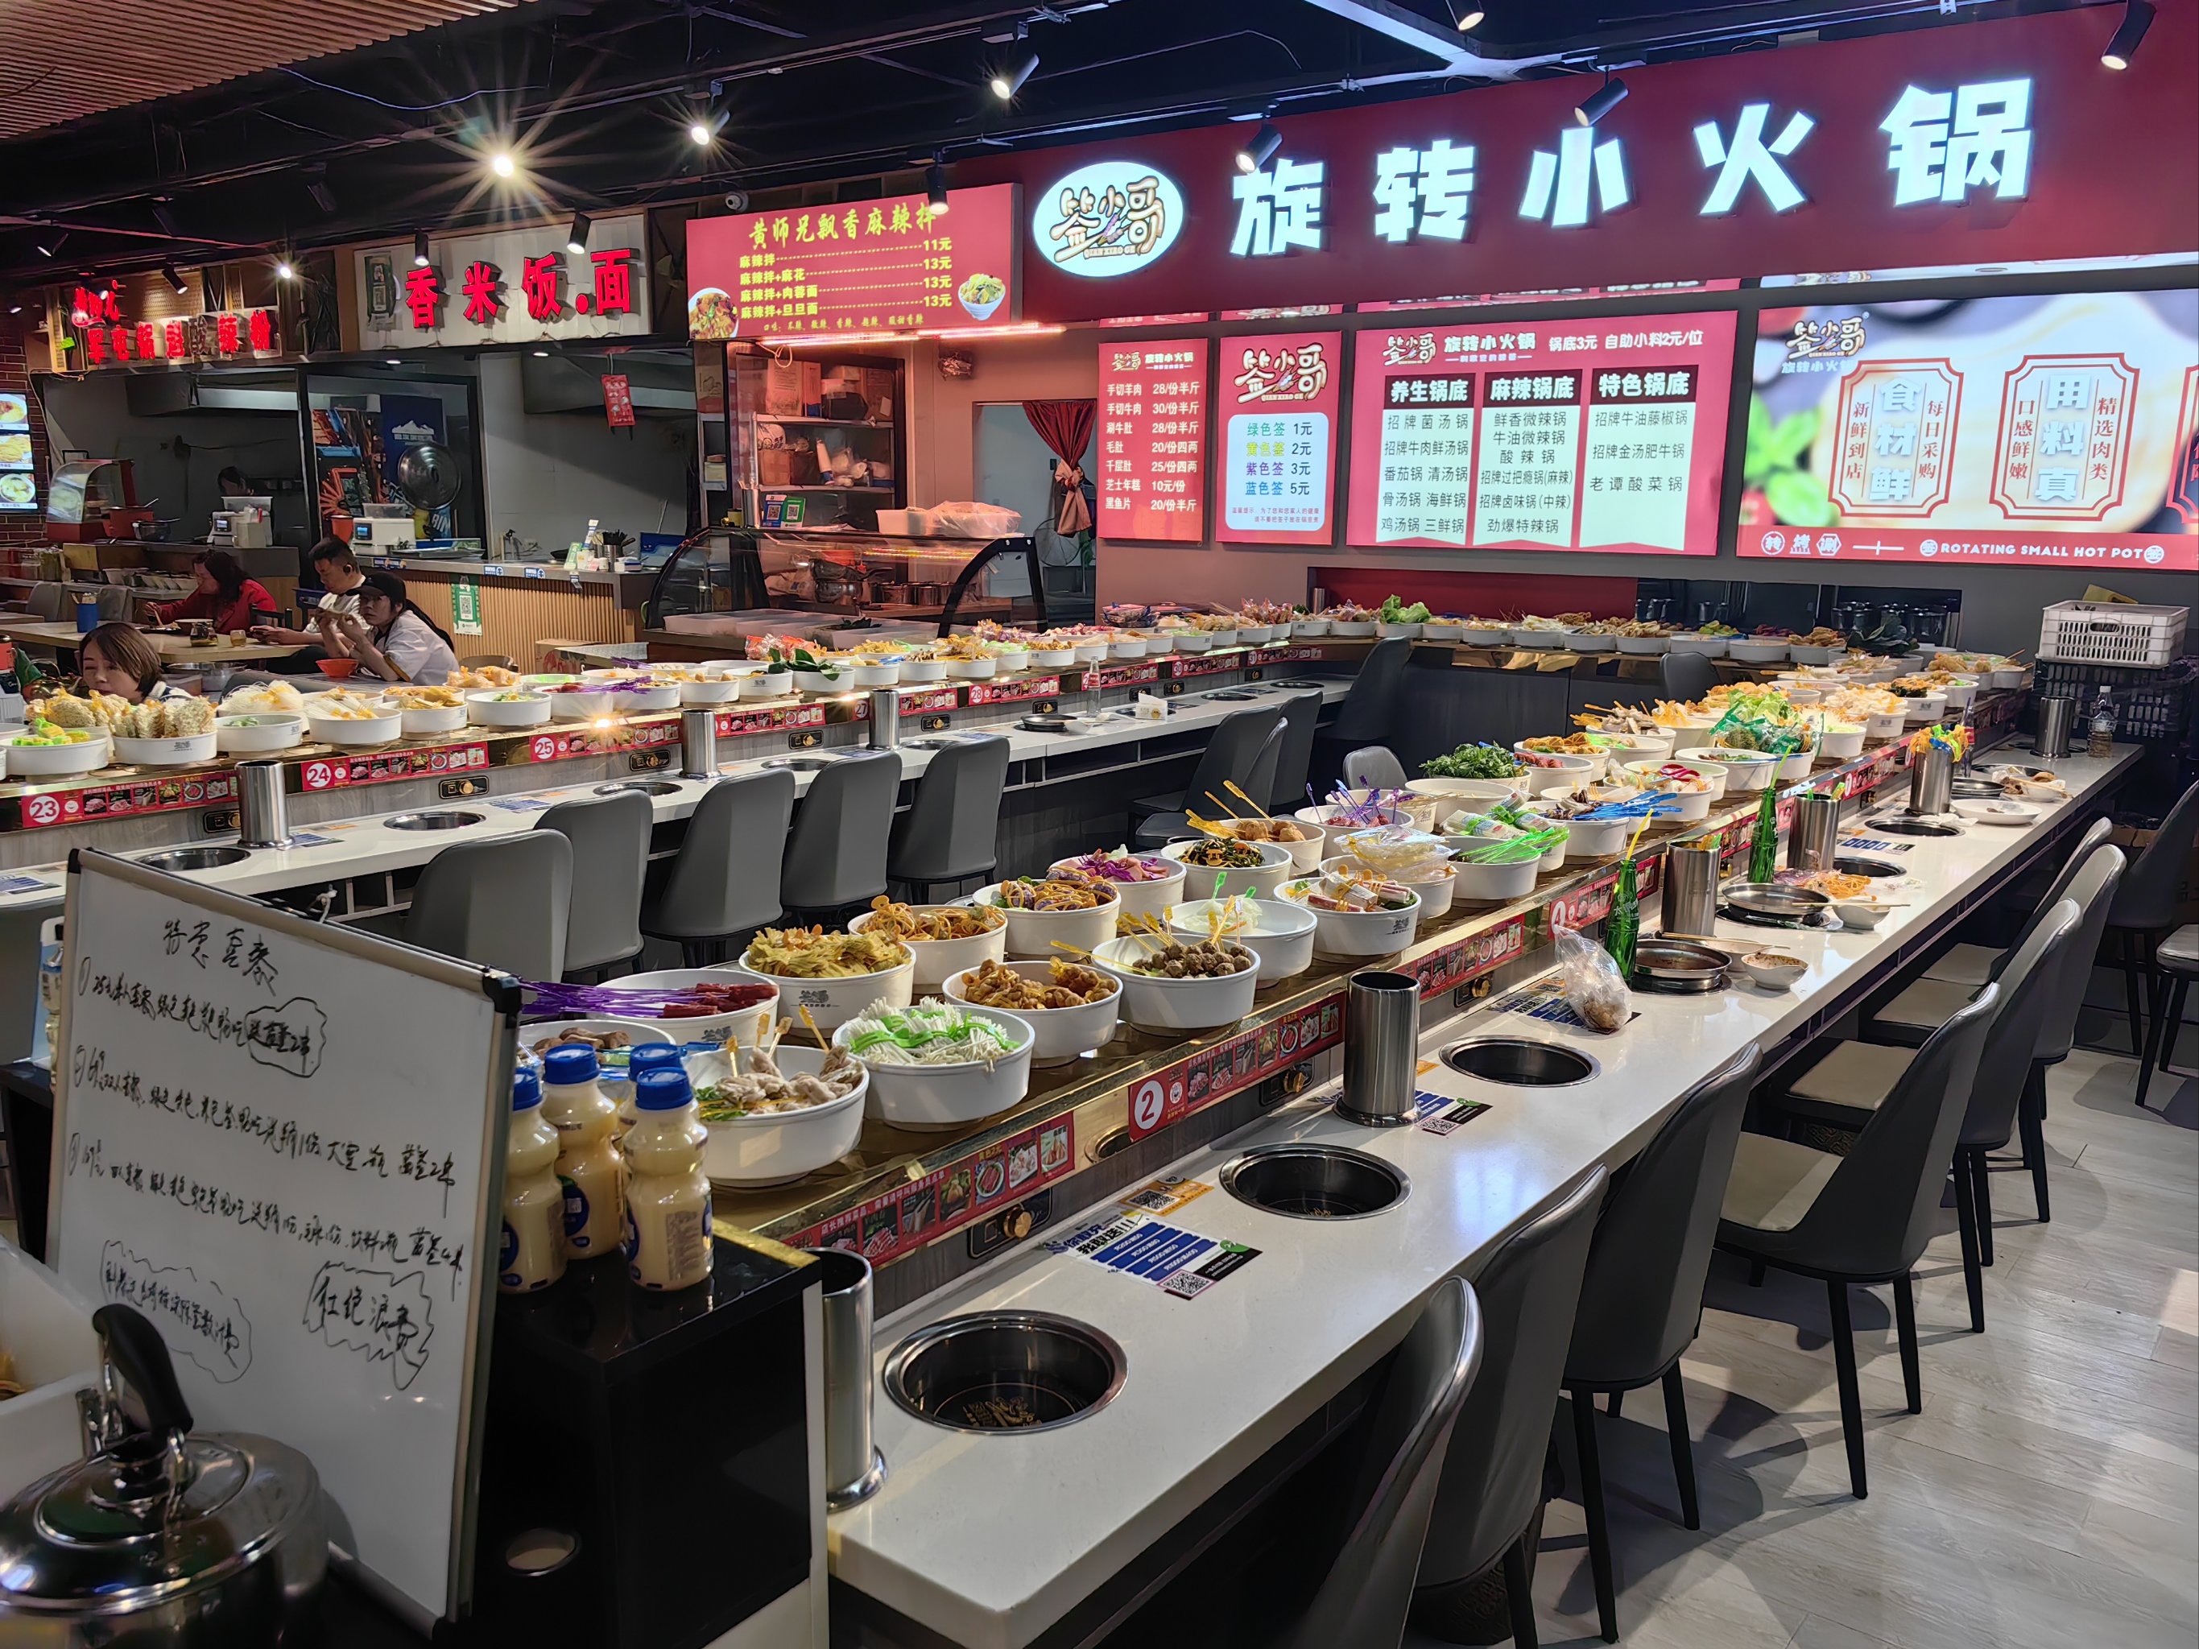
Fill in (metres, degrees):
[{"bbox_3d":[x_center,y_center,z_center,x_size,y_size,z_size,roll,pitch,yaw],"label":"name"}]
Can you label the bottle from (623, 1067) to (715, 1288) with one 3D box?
[{"bbox_3d":[-0.342,0.281,1.371,0.069,0.167,0.069,2,11,4],"label":"bottle"}]

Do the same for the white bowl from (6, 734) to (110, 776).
[{"bbox_3d":[-2.529,-0.167,4.172,0.230,0.075,0.230,1,11,0],"label":"white bowl"}]

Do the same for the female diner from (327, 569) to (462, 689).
[{"bbox_3d":[-3.058,-0.488,7.466,0.770,1.190,0.500,-9,15,-41],"label":"female diner"}]

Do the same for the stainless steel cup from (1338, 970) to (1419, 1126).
[{"bbox_3d":[0.392,0.311,2.391,0.116,0.189,0.116,1,11,0],"label":"stainless steel cup"}]

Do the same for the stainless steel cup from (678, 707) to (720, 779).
[{"bbox_3d":[-1.210,-0.247,5.205,0.114,0.187,0.114,1,11,0],"label":"stainless steel cup"}]

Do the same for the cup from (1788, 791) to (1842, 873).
[{"bbox_3d":[1.634,0.034,3.914,0.114,0.187,0.114,9,14,37],"label":"cup"}]

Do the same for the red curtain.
[{"bbox_3d":[-0.247,-2.158,10.393,0.560,0.780,0.140,9,14,37],"label":"red curtain"}]

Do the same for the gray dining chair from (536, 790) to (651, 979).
[{"bbox_3d":[-1.459,0.320,4.530,0.480,0.830,0.450,10,14,37],"label":"gray dining chair"}]

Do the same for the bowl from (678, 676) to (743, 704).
[{"bbox_3d":[-1.310,-0.445,5.691,0.230,0.075,0.230,1,11,0],"label":"bowl"}]

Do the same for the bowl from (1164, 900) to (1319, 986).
[{"bbox_3d":[0.212,0.175,2.586,0.236,0.076,0.236,1,11,0],"label":"bowl"}]

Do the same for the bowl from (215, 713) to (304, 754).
[{"bbox_3d":[-2.223,-0.237,4.518,0.236,0.076,0.236,1,11,0],"label":"bowl"}]

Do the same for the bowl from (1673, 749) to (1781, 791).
[{"bbox_3d":[1.563,-0.140,4.292,0.236,0.076,0.236,1,11,0],"label":"bowl"}]

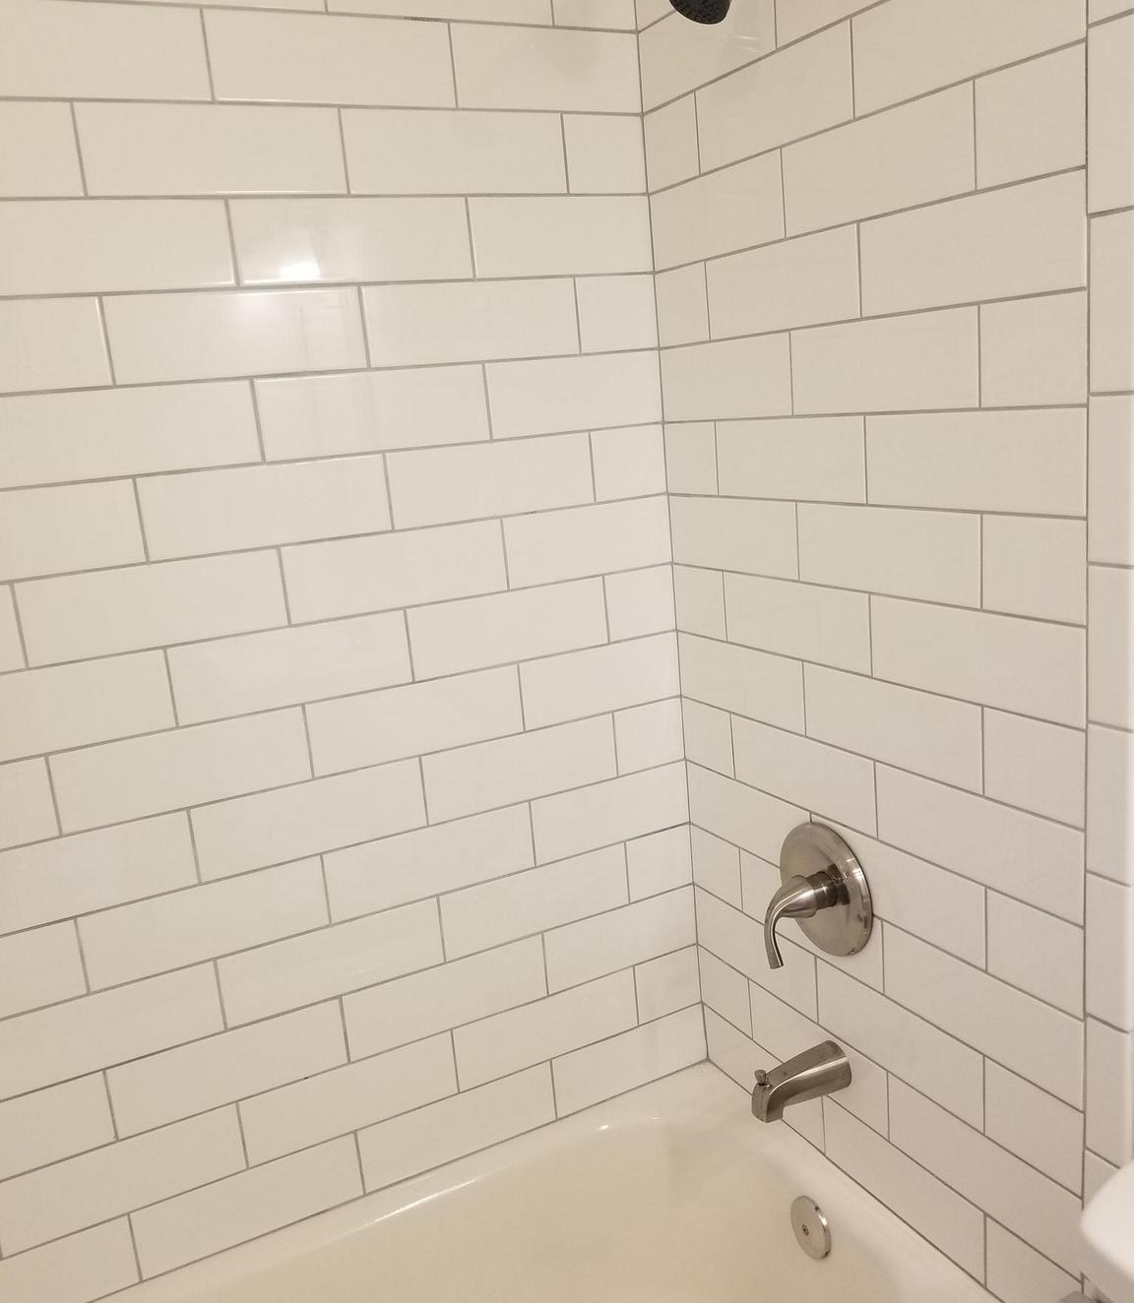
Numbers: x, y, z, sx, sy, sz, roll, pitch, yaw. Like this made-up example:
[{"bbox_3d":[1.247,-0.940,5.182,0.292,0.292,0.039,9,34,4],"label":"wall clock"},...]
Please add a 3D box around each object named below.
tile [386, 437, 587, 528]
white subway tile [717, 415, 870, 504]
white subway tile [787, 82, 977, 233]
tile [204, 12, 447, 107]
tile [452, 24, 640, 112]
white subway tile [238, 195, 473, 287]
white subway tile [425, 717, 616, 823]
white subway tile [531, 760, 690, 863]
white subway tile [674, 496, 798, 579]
[{"bbox_3d":[-0.101,-0.238,1.565,0.304,0.102,0.010,-11,14,-25],"label":"tile"},{"bbox_3d":[0.280,-0.244,1.445,0.009,0.102,0.304,-11,13,-26],"label":"white subway tile"},{"bbox_3d":[0.329,-0.521,1.221,0.009,0.101,0.292,-11,14,-26],"label":"white subway tile"},{"bbox_3d":[-0.280,-0.716,1.381,0.306,0.101,0.009,-11,14,-25],"label":"tile"},{"bbox_3d":[-0.024,-0.773,1.512,0.275,0.102,0.010,-11,14,-25],"label":"tile"},{"bbox_3d":[-0.262,-0.513,1.426,0.306,0.101,0.009,-11,14,-25],"label":"white subway tile"},{"bbox_3d":[-0.064,0.167,1.640,0.302,0.101,0.009,-11,14,-26],"label":"white subway tile"},{"bbox_3d":[0.070,0.244,1.729,0.275,0.101,0.009,-11,13,-25],"label":"white subway tile"},{"bbox_3d":[0.229,-0.162,1.574,0.010,0.101,0.295,-11,14,-26],"label":"white subway tile"}]

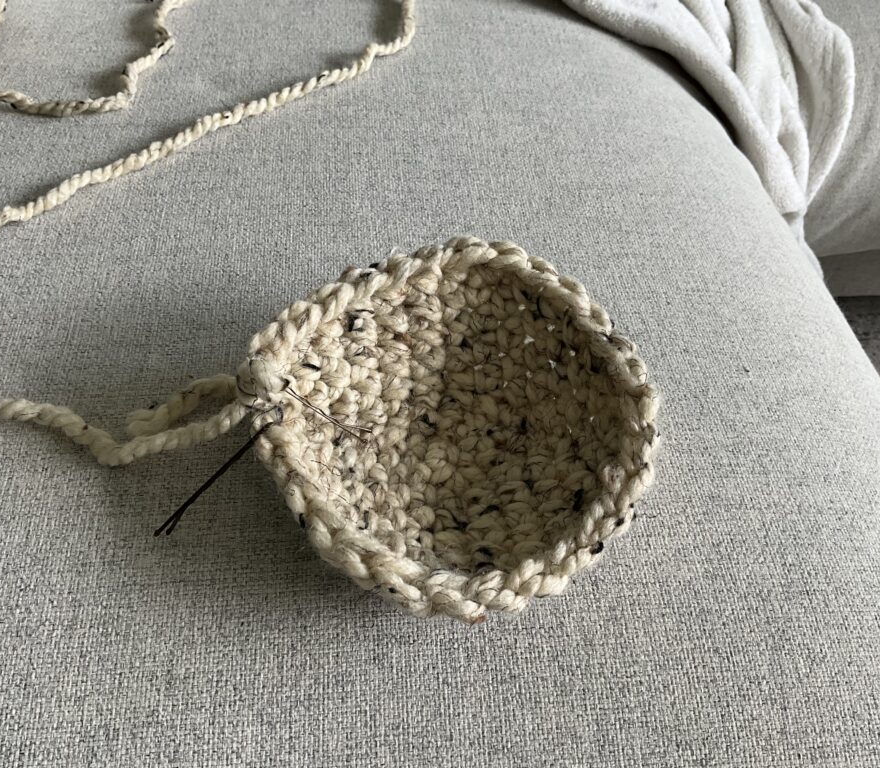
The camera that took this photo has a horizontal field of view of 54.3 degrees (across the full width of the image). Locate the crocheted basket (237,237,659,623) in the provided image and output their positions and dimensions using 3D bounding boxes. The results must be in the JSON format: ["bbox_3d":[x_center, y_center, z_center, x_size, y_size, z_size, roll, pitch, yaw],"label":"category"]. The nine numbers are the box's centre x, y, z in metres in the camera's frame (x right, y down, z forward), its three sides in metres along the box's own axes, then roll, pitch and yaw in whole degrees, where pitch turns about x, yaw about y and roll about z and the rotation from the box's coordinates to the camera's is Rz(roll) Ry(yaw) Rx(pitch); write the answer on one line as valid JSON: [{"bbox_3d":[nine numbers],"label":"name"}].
[{"bbox_3d":[0.002,0.015,0.265,0.120,0.054,0.128,4,50,0],"label":"crocheted basket"}]

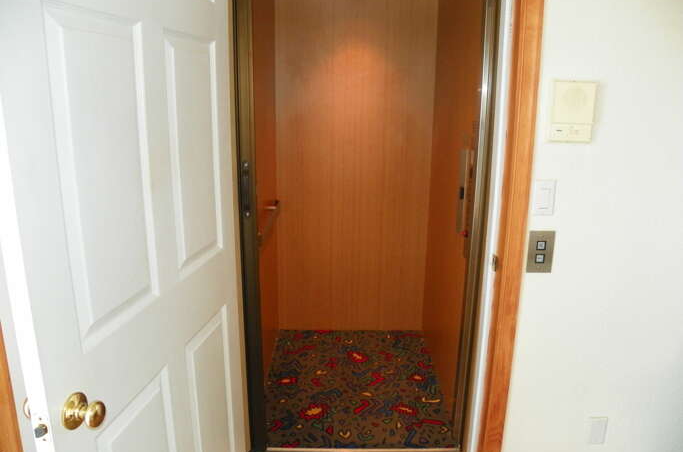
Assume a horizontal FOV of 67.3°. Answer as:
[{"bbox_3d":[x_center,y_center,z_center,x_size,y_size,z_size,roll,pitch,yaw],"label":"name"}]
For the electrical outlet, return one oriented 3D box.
[{"bbox_3d":[0.951,0.760,1.897,0.071,0.115,0.010,1,14,0],"label":"electrical outlet"}]

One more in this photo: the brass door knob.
[{"bbox_3d":[-0.453,0.337,0.922,0.058,0.064,0.064,3,14,9],"label":"brass door knob"}]

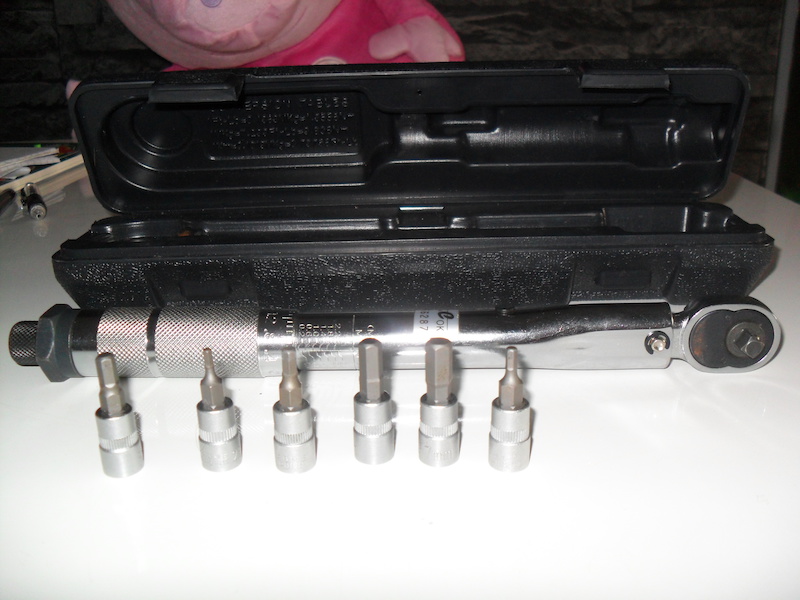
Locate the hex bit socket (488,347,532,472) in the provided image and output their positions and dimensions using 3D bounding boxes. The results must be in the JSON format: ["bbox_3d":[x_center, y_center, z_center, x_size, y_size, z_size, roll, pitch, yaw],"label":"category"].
[{"bbox_3d":[0.032,0.031,0.233,0.012,0.037,0.012,-2,22,0],"label":"hex bit socket"}]

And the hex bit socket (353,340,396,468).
[{"bbox_3d":[-0.008,0.029,0.238,0.012,0.037,0.012,-2,22,0],"label":"hex bit socket"}]

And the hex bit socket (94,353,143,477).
[{"bbox_3d":[-0.083,0.033,0.235,0.012,0.037,0.012,-2,22,0],"label":"hex bit socket"}]

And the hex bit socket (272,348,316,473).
[{"bbox_3d":[-0.031,0.031,0.235,0.012,0.037,0.012,-2,22,0],"label":"hex bit socket"}]

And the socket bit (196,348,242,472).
[{"bbox_3d":[-0.054,0.031,0.237,0.012,0.037,0.012,-2,22,0],"label":"socket bit"}]

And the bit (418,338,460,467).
[{"bbox_3d":[0.011,0.030,0.236,0.012,0.037,0.012,-2,22,0],"label":"bit"}]

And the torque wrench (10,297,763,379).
[{"bbox_3d":[-0.005,0.014,0.290,0.277,0.027,0.029,-1,22,3],"label":"torque wrench"}]

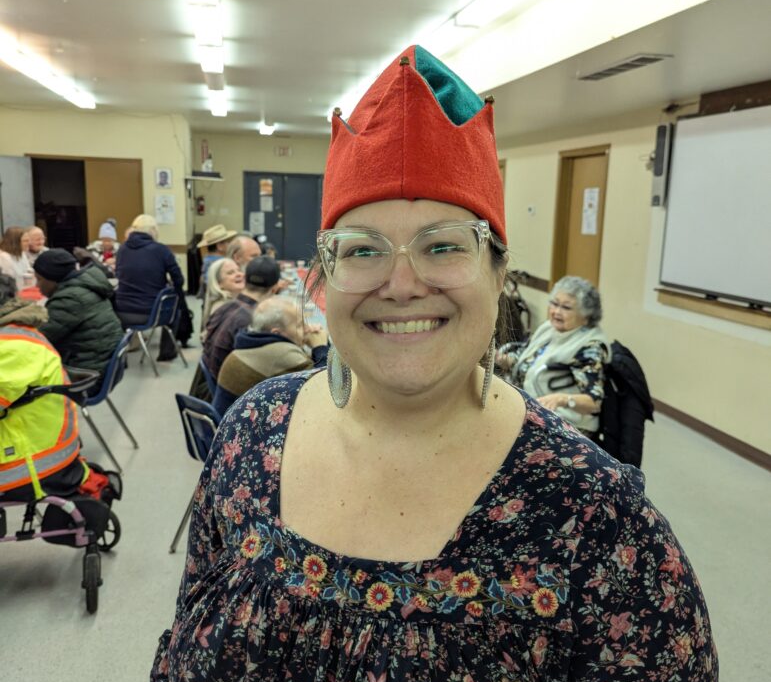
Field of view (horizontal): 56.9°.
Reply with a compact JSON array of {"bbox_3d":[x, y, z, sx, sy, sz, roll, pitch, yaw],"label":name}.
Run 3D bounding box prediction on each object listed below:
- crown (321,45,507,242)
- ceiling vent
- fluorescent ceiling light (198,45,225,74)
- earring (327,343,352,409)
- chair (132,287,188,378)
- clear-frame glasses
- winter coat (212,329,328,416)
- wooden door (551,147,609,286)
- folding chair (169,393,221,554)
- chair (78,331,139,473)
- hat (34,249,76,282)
[{"bbox_3d":[0.026,-0.186,0.662,0.172,0.190,0.200,-2,-3,6],"label":"crown"},{"bbox_3d":[1.341,-1.577,4.144,0.215,0.025,0.850,-1,12,-12],"label":"ceiling vent"},{"bbox_3d":[-1.471,-2.399,5.984,0.205,0.075,1.220,-1,12,-12],"label":"fluorescent ceiling light"},{"bbox_3d":[-0.042,0.033,0.655,0.008,0.063,0.034,-13,13,-42],"label":"earring"},{"bbox_3d":[-2.116,-0.112,6.437,0.520,0.775,0.460,5,12,19],"label":"chair"},{"bbox_3d":[0.021,-0.061,0.625,0.138,0.053,0.142,-4,-4,6],"label":"clear-frame glasses"},{"bbox_3d":[-0.495,0.239,3.324,0.500,0.600,0.520,-9,15,-41],"label":"winter coat"},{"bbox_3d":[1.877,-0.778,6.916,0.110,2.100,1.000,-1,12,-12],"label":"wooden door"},{"bbox_3d":[-0.651,0.582,3.178,0.455,0.770,0.515,11,14,38],"label":"folding chair"},{"bbox_3d":[-1.797,0.343,4.244,0.540,0.790,0.480,0,11,-7],"label":"chair"},{"bbox_3d":[-1.882,-0.425,4.064,0.225,0.185,0.195,-11,11,3],"label":"hat"}]

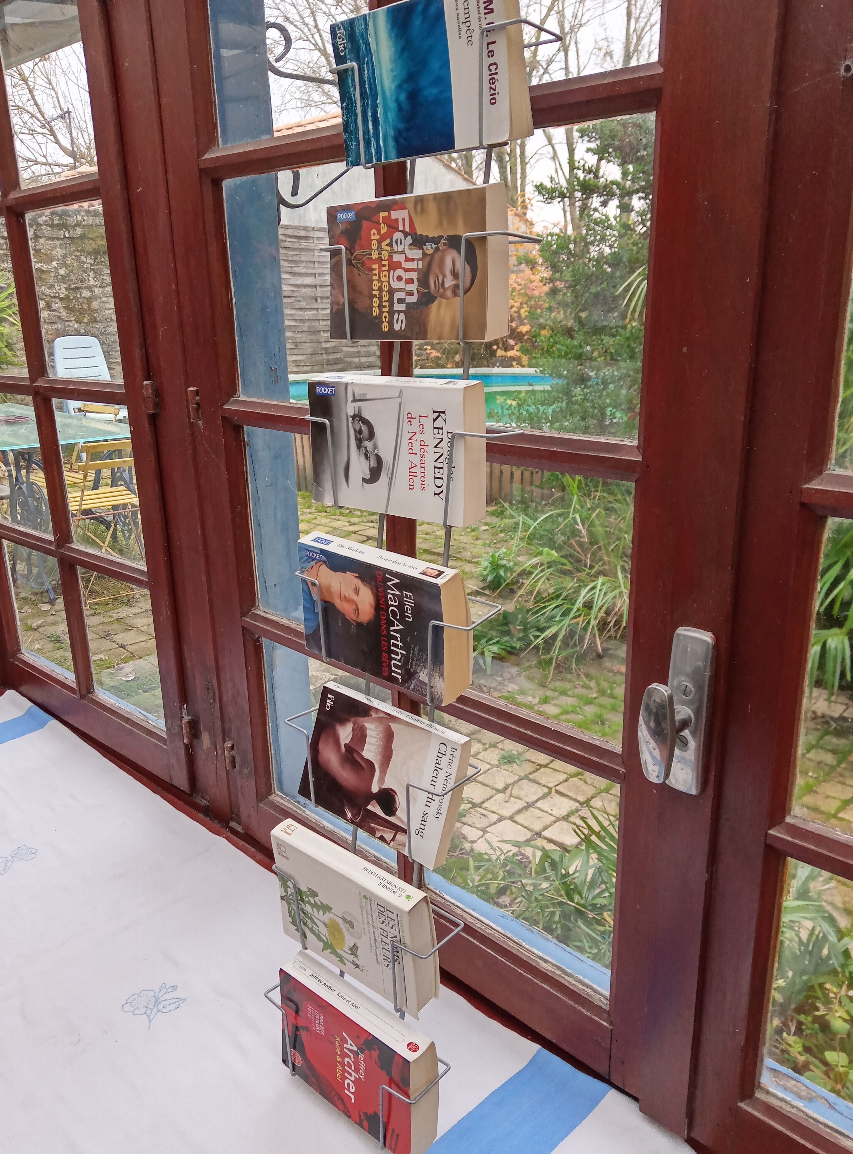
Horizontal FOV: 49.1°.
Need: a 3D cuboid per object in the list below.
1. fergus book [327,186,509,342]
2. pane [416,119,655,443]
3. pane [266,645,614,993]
[{"bbox_3d":[-0.012,-0.249,0.757,0.177,0.108,0.025,13,22,42],"label":"fergus book"},{"bbox_3d":[0.080,-0.252,0.816,0.010,0.250,0.264,-18,24,-42],"label":"pane"},{"bbox_3d":[-0.017,0.251,1.090,0.010,0.243,0.568,-18,24,-42],"label":"pane"}]

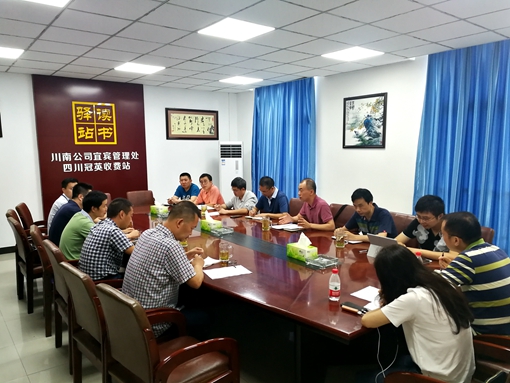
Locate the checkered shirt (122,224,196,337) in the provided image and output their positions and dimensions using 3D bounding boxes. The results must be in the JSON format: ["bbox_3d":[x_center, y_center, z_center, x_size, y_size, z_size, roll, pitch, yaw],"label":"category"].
[{"bbox_3d":[-0.638,0.566,2.574,0.470,0.670,0.500,-5,8,-35],"label":"checkered shirt"}]

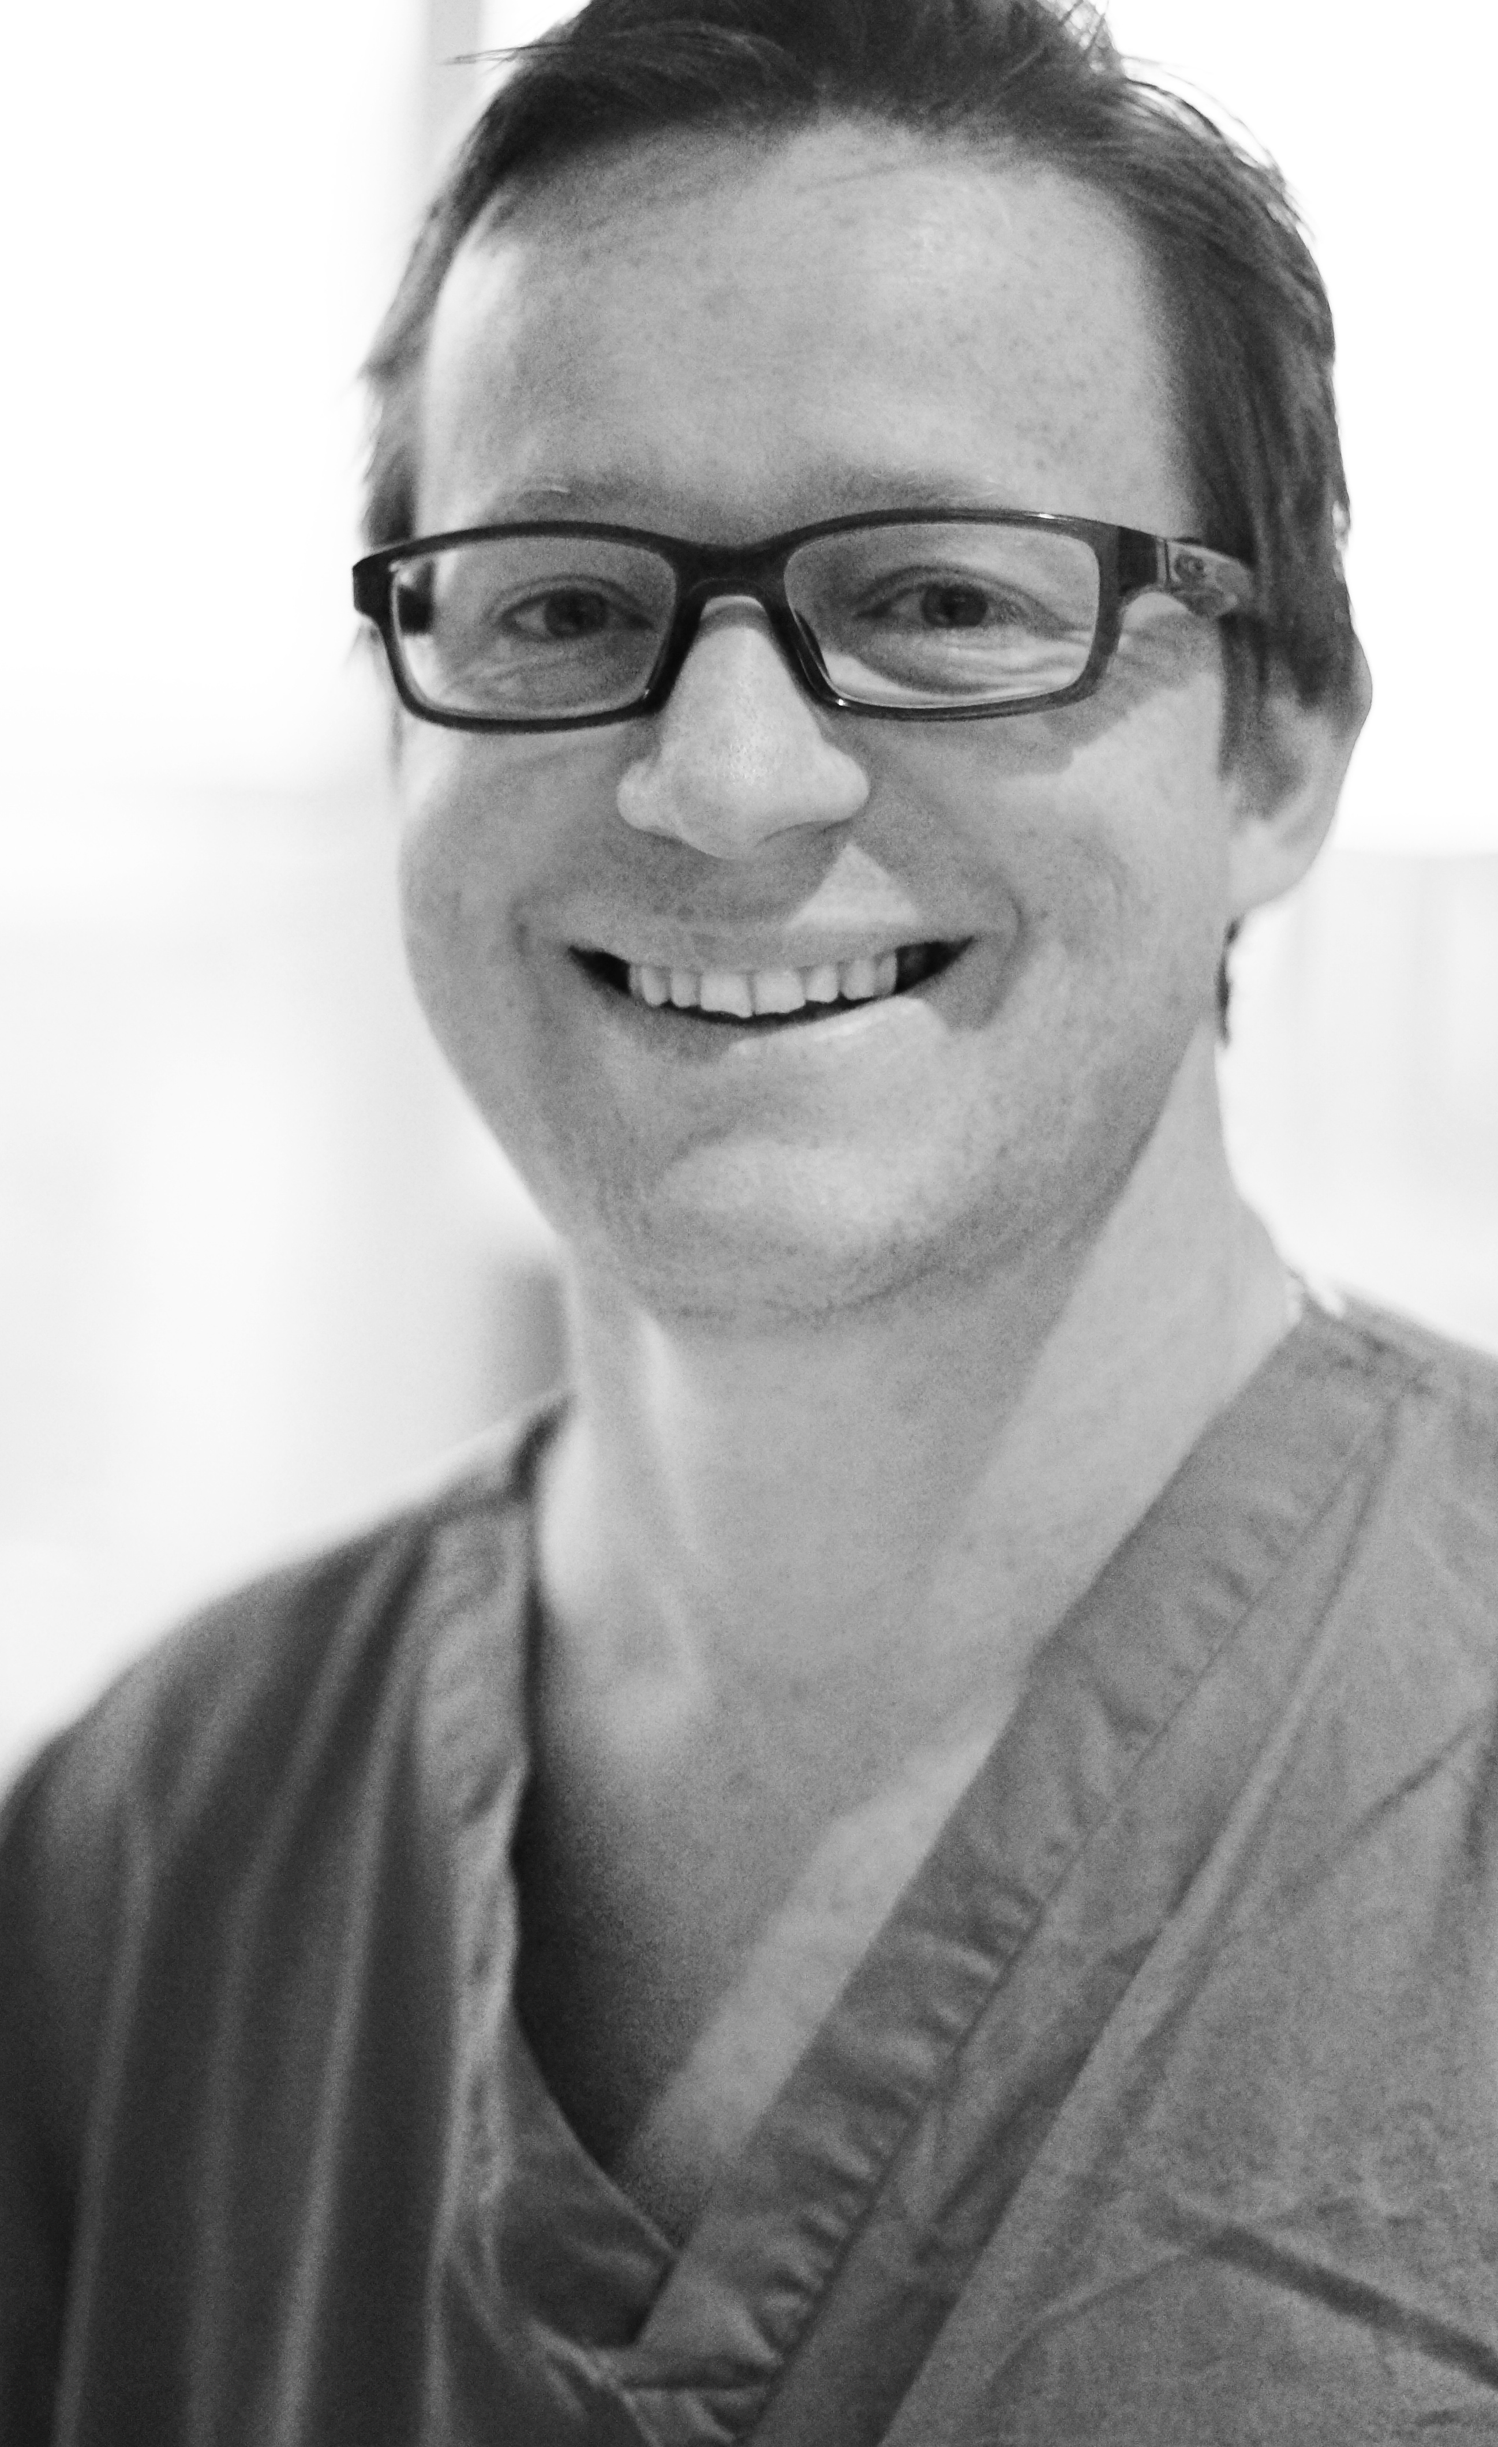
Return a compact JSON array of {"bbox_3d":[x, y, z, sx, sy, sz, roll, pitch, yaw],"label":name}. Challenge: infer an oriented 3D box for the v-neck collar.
[{"bbox_3d":[0.023,0.102,0.900,0.188,0.200,0.155,-2,1,24],"label":"v-neck collar"}]

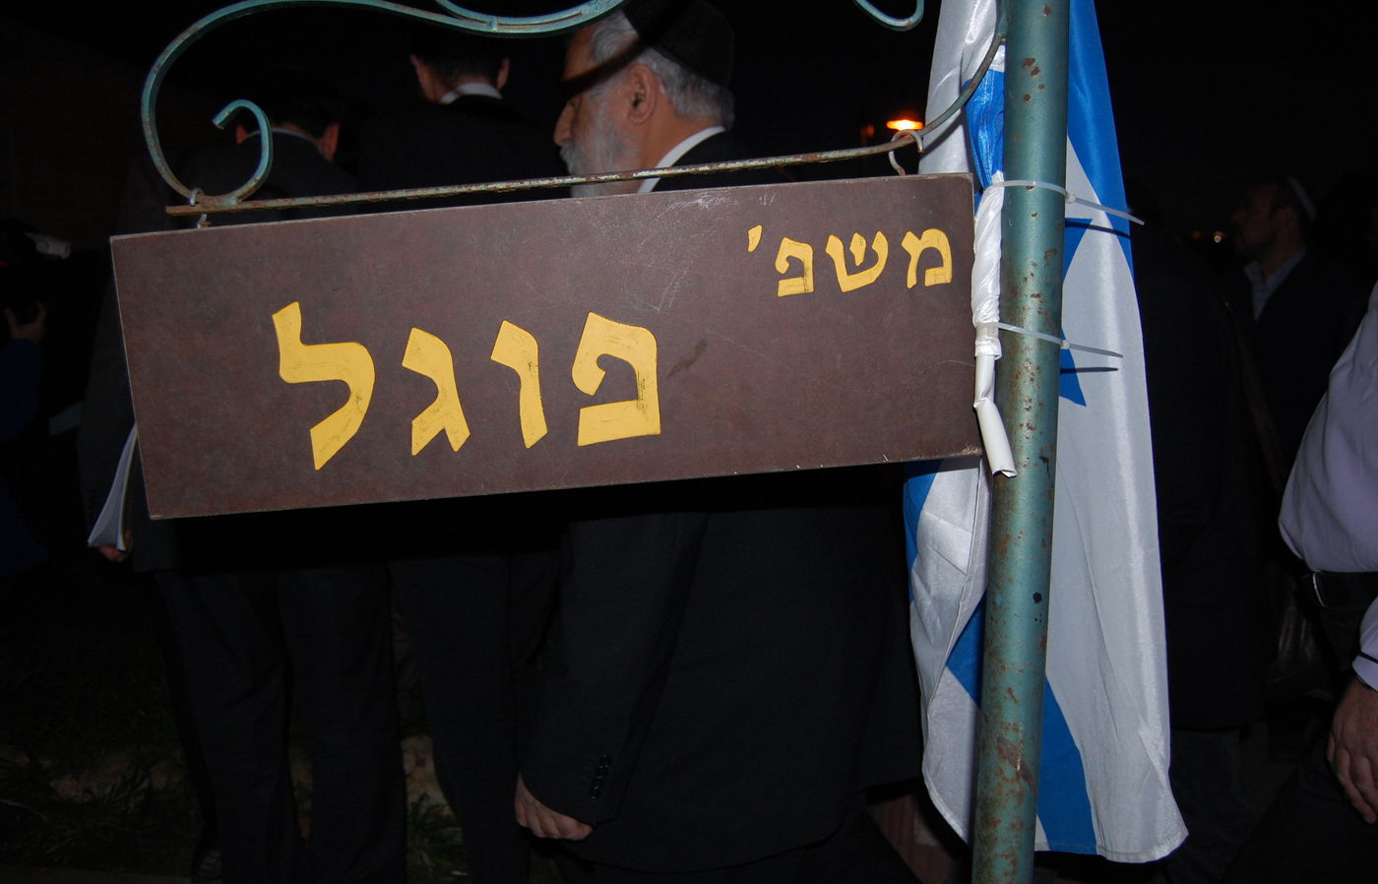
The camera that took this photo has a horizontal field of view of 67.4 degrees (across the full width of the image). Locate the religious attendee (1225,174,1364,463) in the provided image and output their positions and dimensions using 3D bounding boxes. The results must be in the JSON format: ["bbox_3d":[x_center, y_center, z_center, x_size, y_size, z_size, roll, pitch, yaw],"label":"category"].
[{"bbox_3d":[1.780,0.065,3.097,0.340,1.700,0.520,-2,5,-13],"label":"religious attendee"}]

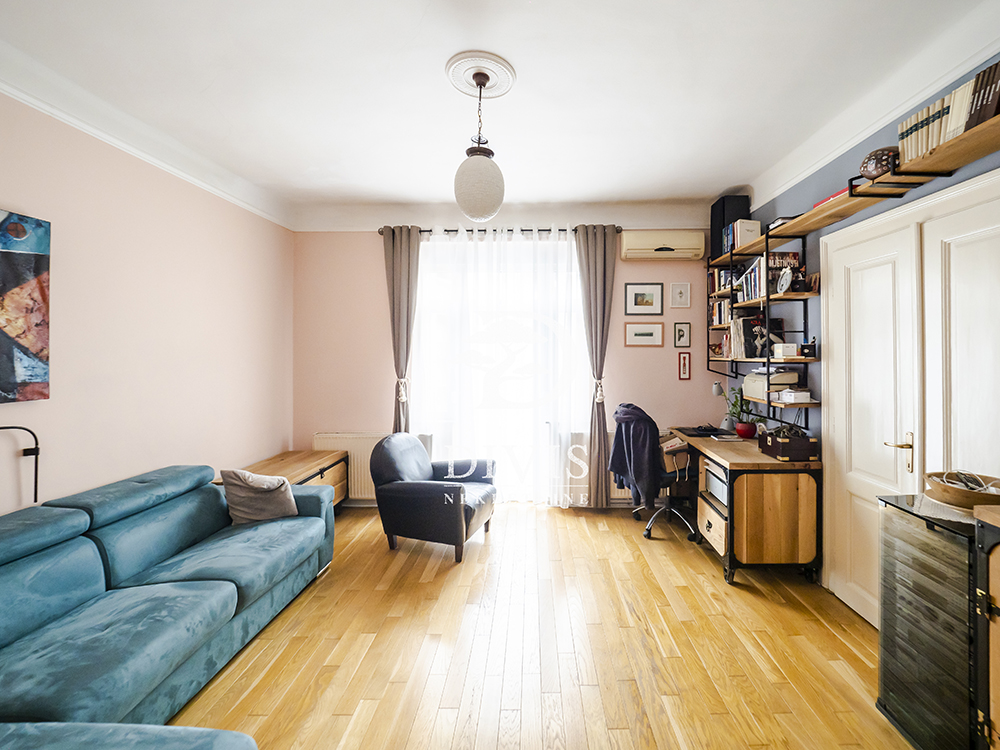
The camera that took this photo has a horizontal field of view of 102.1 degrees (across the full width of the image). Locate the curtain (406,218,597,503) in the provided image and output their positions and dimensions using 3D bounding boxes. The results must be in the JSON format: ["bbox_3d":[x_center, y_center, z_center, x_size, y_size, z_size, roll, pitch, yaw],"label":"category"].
[{"bbox_3d":[0.005,-0.075,3.810,1.740,2.630,0.120,0,1,2],"label":"curtain"}]

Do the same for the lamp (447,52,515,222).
[{"bbox_3d":[-0.096,-1.176,2.100,0.360,0.770,0.360,0,1,0],"label":"lamp"}]

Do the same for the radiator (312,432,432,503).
[{"bbox_3d":[-1.206,0.874,3.840,1.120,0.630,0.110,0,1,3],"label":"radiator"}]

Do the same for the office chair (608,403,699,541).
[{"bbox_3d":[1.351,0.780,3.430,0.630,1.040,0.600,0,2,-13],"label":"office chair"}]

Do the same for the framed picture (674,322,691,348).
[{"bbox_3d":[1.773,-0.383,3.920,0.154,0.244,0.022,0,1,3],"label":"framed picture"}]

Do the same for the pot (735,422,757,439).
[{"bbox_3d":[2.075,0.470,3.410,0.160,0.130,0.160,0,2,3],"label":"pot"}]

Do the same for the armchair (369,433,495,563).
[{"bbox_3d":[-0.537,0.915,3.308,0.834,0.854,0.696,1,2,20],"label":"armchair"}]

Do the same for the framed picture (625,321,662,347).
[{"bbox_3d":[1.388,-0.388,3.885,0.380,0.245,0.025,0,2,3],"label":"framed picture"}]

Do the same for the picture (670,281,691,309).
[{"bbox_3d":[1.754,-0.769,3.920,0.195,0.242,0.022,0,1,3],"label":"picture"}]

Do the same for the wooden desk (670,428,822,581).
[{"bbox_3d":[1.832,0.929,3.235,0.600,0.765,1.250,0,1,4],"label":"wooden desk"}]

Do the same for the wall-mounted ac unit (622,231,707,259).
[{"bbox_3d":[1.522,-1.205,3.810,0.755,0.255,0.190,0,2,3],"label":"wall-mounted ac unit"}]

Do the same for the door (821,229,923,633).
[{"bbox_3d":[2.060,0.316,2.244,0.060,2.140,0.580,0,2,4],"label":"door"}]

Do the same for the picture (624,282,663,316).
[{"bbox_3d":[1.386,-0.729,3.885,0.370,0.318,0.025,0,2,3],"label":"picture"}]

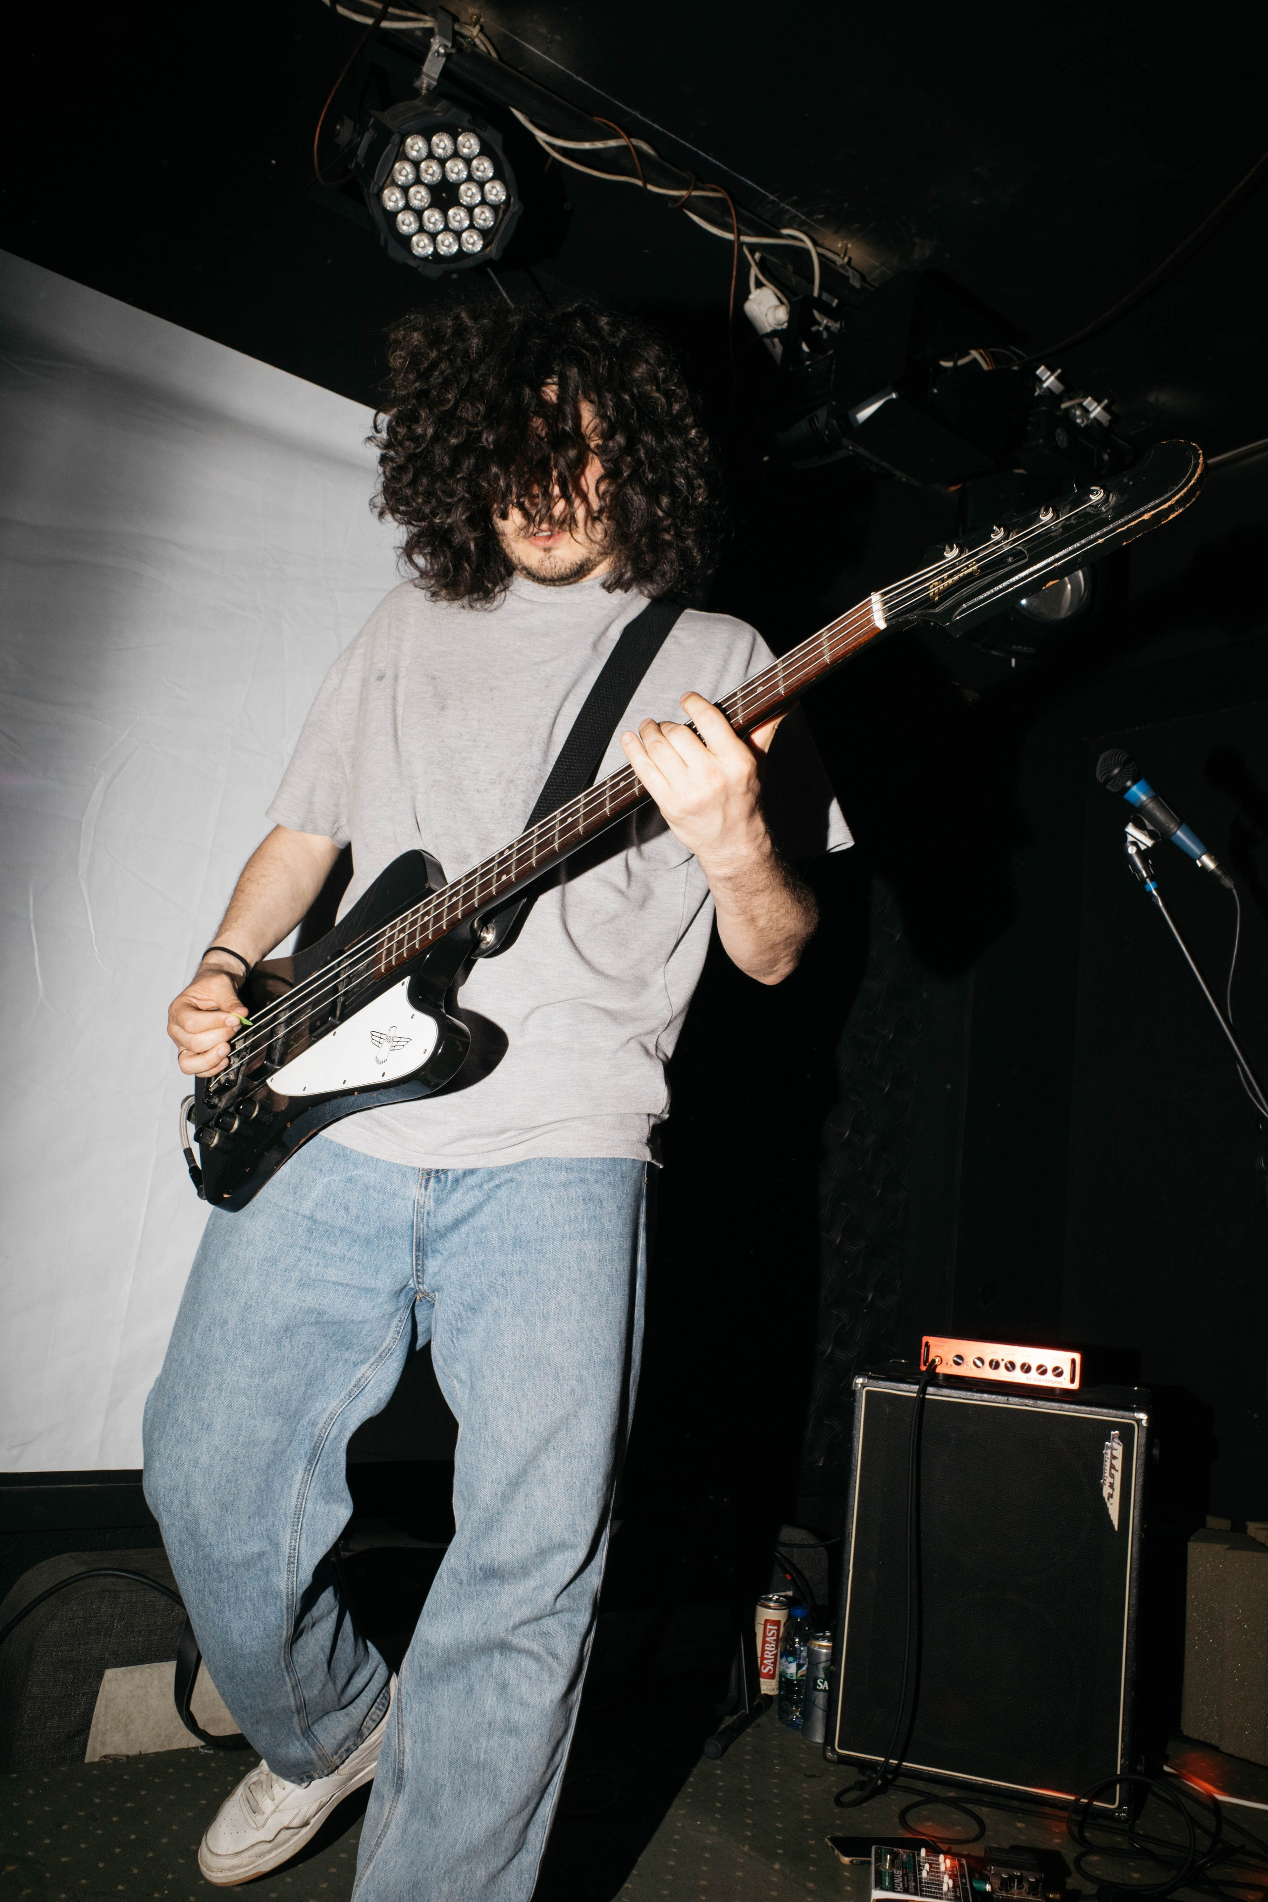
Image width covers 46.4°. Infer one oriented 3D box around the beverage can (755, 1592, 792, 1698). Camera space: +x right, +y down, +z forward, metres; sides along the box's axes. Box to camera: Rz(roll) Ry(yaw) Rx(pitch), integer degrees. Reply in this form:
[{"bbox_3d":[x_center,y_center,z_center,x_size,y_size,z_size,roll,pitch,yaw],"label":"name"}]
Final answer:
[{"bbox_3d":[0.256,1.311,2.789,0.066,0.168,0.066,6,-10,1],"label":"beverage can"}]

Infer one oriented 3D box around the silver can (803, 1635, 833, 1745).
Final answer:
[{"bbox_3d":[0.334,1.285,2.587,0.066,0.168,0.066,6,-10,1],"label":"silver can"}]

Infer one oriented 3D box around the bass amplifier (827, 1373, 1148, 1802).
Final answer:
[{"bbox_3d":[0.633,1.076,2.593,0.479,0.616,0.390,2,-10,19],"label":"bass amplifier"}]

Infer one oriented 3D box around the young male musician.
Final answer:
[{"bbox_3d":[-0.121,0.206,1.637,0.660,1.880,0.820,4,-10,11],"label":"young male musician"}]

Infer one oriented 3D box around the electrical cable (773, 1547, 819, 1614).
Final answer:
[{"bbox_3d":[0.312,1.218,2.860,0.100,0.140,0.090,6,-10,0],"label":"electrical cable"}]

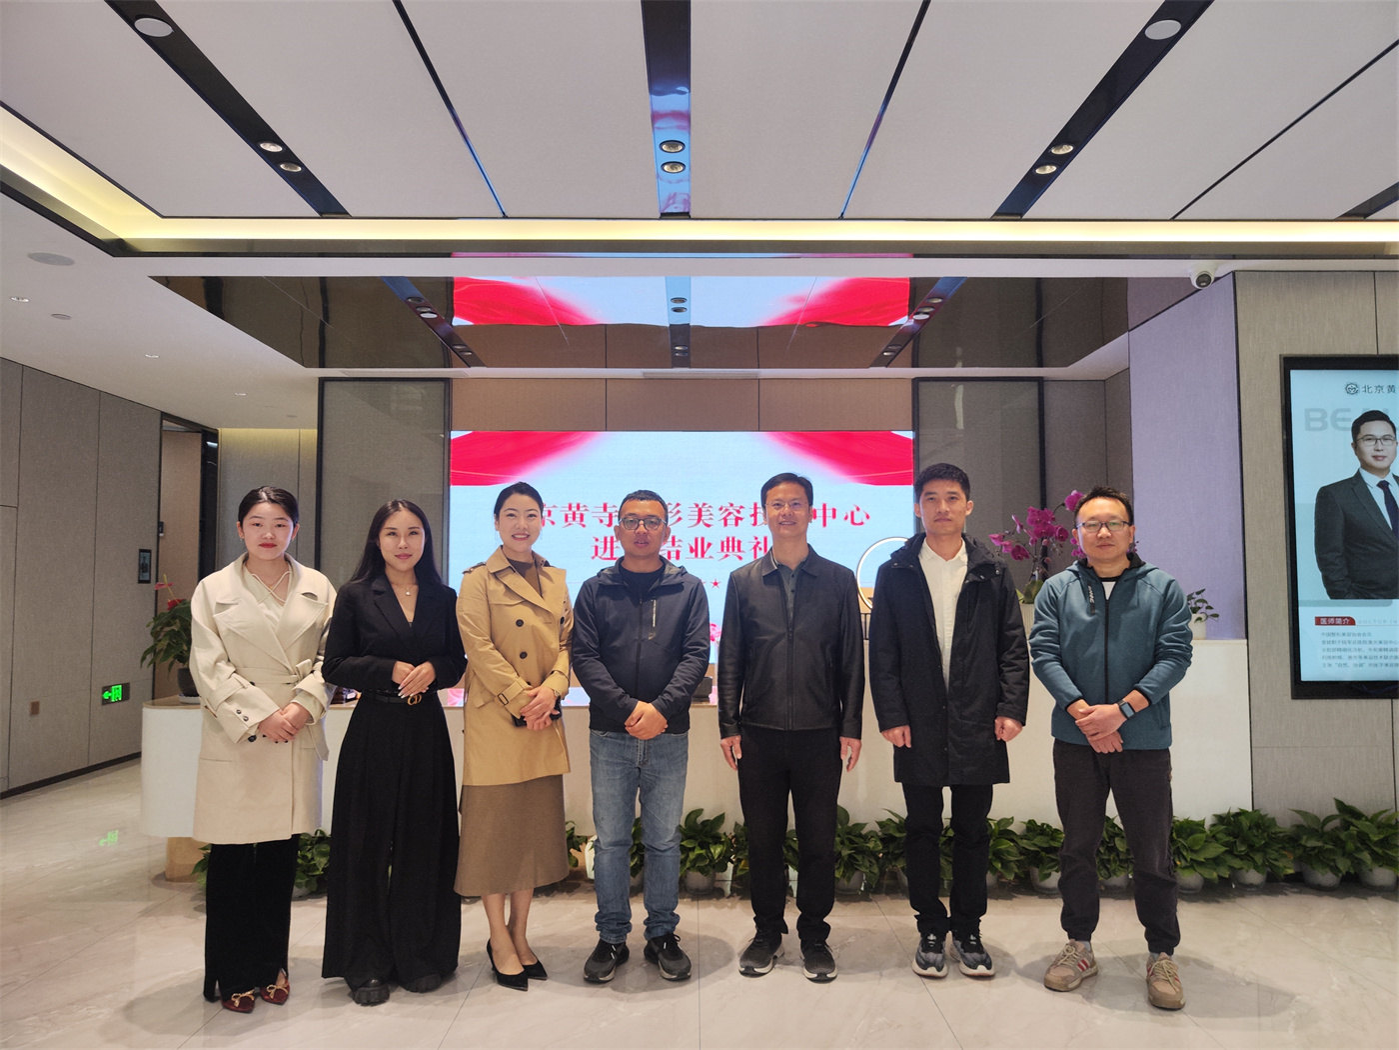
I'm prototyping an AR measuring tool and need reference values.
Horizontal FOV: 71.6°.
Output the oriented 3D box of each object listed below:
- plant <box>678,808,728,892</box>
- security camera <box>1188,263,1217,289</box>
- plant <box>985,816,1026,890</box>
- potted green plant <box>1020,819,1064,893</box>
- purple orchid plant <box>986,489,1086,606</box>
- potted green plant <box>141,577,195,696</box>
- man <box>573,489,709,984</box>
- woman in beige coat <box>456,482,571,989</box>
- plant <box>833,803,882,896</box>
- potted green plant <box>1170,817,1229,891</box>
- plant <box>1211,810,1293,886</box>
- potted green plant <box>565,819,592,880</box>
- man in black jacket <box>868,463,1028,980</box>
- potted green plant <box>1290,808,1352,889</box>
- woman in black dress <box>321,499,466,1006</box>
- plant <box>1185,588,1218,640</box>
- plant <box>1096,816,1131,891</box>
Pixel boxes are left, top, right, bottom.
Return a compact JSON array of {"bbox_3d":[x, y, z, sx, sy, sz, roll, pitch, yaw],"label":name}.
[{"bbox_3d":[0.012,1.426,4.258,0.240,0.346,0.250,0,-3,0],"label":"plant"},{"bbox_3d":[2.358,-1.153,4.540,0.125,0.100,0.125,-2,-4,26],"label":"security camera"},{"bbox_3d":[1.328,1.453,4.301,0.237,0.298,0.240,0,-3,0],"label":"plant"},{"bbox_3d":[1.521,1.450,4.271,0.217,0.300,0.230,0,-3,0],"label":"potted green plant"},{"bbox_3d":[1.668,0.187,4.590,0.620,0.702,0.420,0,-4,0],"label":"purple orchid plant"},{"bbox_3d":[-2.380,0.539,4.577,0.480,0.597,0.450,0,-4,0],"label":"potted green plant"},{"bbox_3d":[-0.210,0.714,3.482,0.494,1.674,0.340,0,-3,0],"label":"man"},{"bbox_3d":[-0.653,0.698,3.418,0.430,1.701,0.350,2,-4,-28],"label":"woman in beige coat"},{"bbox_3d":[0.672,1.421,4.258,0.254,0.356,0.250,0,-3,0],"label":"plant"},{"bbox_3d":[2.184,1.456,4.302,0.320,0.303,0.310,0,-4,0],"label":"potted green plant"},{"bbox_3d":[2.469,1.442,4.335,0.360,0.334,0.340,0,-4,0],"label":"plant"},{"bbox_3d":[-0.546,1.459,4.324,0.209,0.288,0.220,0,-3,0],"label":"potted green plant"},{"bbox_3d":[0.907,0.667,3.532,0.570,1.778,0.340,-1,-4,10],"label":"man in black jacket"},{"bbox_3d":[2.775,1.438,4.325,0.283,0.331,0.250,0,-3,0],"label":"potted green plant"},{"bbox_3d":[-1.043,0.728,3.323,0.490,1.630,0.370,2,-4,-24],"label":"woman in black dress"},{"bbox_3d":[2.385,0.423,4.626,0.188,0.235,0.170,0,-3,0],"label":"plant"},{"bbox_3d":[1.834,1.455,4.300,0.300,0.303,0.300,0,-4,0],"label":"plant"}]

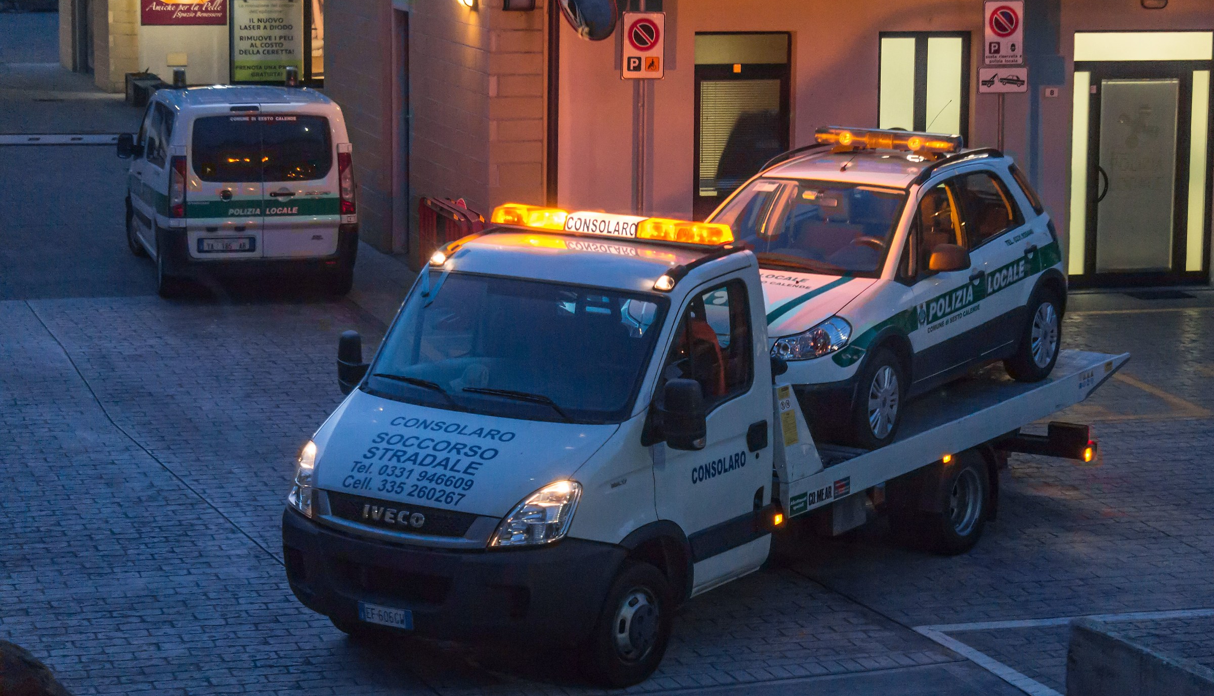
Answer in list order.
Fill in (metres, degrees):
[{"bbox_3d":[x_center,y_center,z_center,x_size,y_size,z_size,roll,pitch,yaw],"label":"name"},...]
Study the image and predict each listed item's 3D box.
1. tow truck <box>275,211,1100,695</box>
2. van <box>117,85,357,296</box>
[{"bbox_3d":[0.830,0.192,17.273,2.270,2.430,7.250,7,12,33],"label":"tow truck"},{"bbox_3d":[-3.827,-1.715,28.117,1.960,1.960,4.860,-2,10,-15],"label":"van"}]

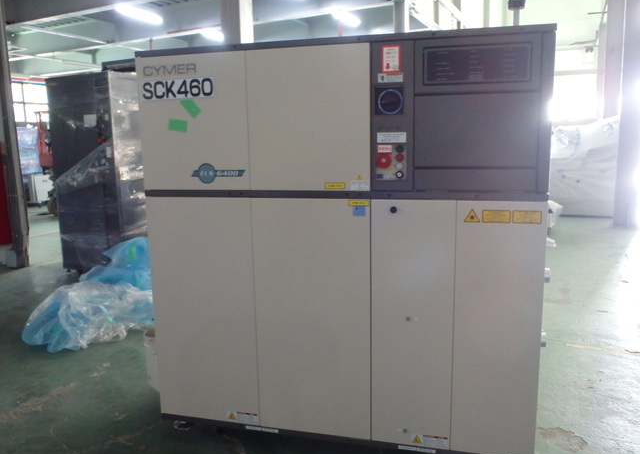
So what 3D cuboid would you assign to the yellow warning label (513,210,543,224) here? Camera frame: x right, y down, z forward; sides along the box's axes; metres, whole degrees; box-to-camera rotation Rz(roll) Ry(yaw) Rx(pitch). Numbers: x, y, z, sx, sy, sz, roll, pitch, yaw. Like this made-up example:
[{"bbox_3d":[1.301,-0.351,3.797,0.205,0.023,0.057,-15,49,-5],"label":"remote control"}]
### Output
[{"bbox_3d":[0.793,-0.037,1.982,0.105,0.051,0.004,1,9,14],"label":"yellow warning label"}]

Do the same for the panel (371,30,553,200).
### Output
[{"bbox_3d":[0.530,-0.413,1.992,0.668,0.615,0.060,1,9,14],"label":"panel"}]

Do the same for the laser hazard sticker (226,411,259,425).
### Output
[{"bbox_3d":[-0.362,0.892,2.427,0.152,0.050,0.004,1,9,14],"label":"laser hazard sticker"}]

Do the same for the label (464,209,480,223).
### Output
[{"bbox_3d":[0.597,-0.044,2.032,0.062,0.053,0.004,1,9,14],"label":"label"}]

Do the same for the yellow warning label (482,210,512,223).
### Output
[{"bbox_3d":[0.685,-0.040,2.009,0.106,0.051,0.004,1,9,14],"label":"yellow warning label"}]

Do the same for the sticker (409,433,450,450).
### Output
[{"bbox_3d":[0.470,0.915,2.213,0.153,0.050,0.004,1,9,14],"label":"sticker"}]

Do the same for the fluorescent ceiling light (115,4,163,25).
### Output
[{"bbox_3d":[-3.776,-4.437,10.800,0.200,0.100,1.220,4,10,28],"label":"fluorescent ceiling light"}]

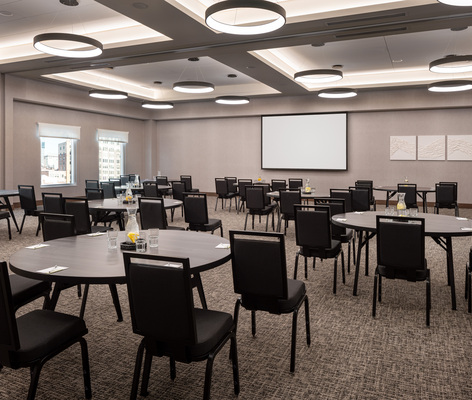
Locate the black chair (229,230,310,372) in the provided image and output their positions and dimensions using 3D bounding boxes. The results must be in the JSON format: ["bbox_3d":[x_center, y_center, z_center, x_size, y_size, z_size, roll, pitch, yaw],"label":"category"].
[{"bbox_3d":[0.246,0.651,2.881,0.470,0.915,0.535,2,5,25],"label":"black chair"}]

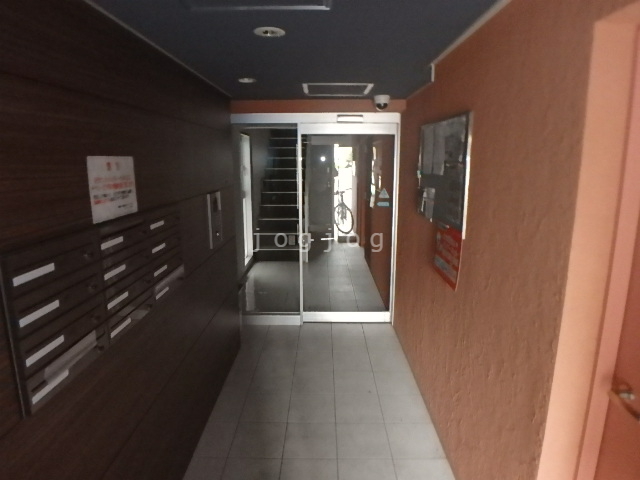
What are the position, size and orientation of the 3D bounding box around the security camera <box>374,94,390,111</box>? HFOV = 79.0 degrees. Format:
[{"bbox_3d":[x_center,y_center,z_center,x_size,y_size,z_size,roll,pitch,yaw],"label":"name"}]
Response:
[{"bbox_3d":[0.497,-1.086,3.096,0.125,0.108,0.125,0,12,1],"label":"security camera"}]

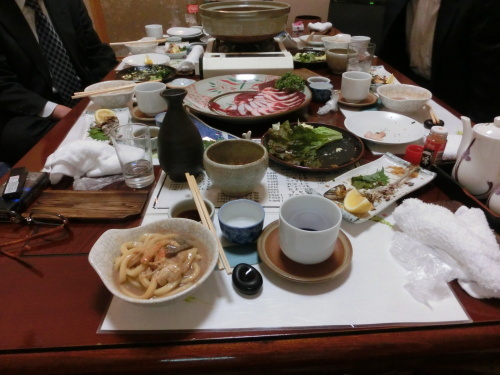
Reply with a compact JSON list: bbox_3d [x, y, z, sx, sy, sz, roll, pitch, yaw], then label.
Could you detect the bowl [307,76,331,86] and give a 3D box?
[{"bbox_3d":[0.211,-0.309,1.065,0.070,0.042,0.070,0,33,0],"label":"bowl"}]

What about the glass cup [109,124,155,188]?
[{"bbox_3d":[-0.210,-0.055,0.641,0.069,0.105,0.069,0,34,0],"label":"glass cup"}]

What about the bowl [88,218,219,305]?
[{"bbox_3d":[-0.121,0.104,0.451,0.166,0.052,0.145,6,35,9],"label":"bowl"}]

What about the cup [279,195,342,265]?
[{"bbox_3d":[0.077,0.058,0.455,0.078,0.064,0.078,0,33,0],"label":"cup"}]

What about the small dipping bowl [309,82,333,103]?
[{"bbox_3d":[0.206,-0.278,1.020,0.069,0.044,0.069,0,34,0],"label":"small dipping bowl"}]

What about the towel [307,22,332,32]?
[{"bbox_3d":[0.393,-0.908,1.950,0.145,0.047,0.100,0,33,0],"label":"towel"}]

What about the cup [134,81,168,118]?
[{"bbox_3d":[-0.256,-0.229,0.916,0.082,0.070,0.082,0,34,0],"label":"cup"}]

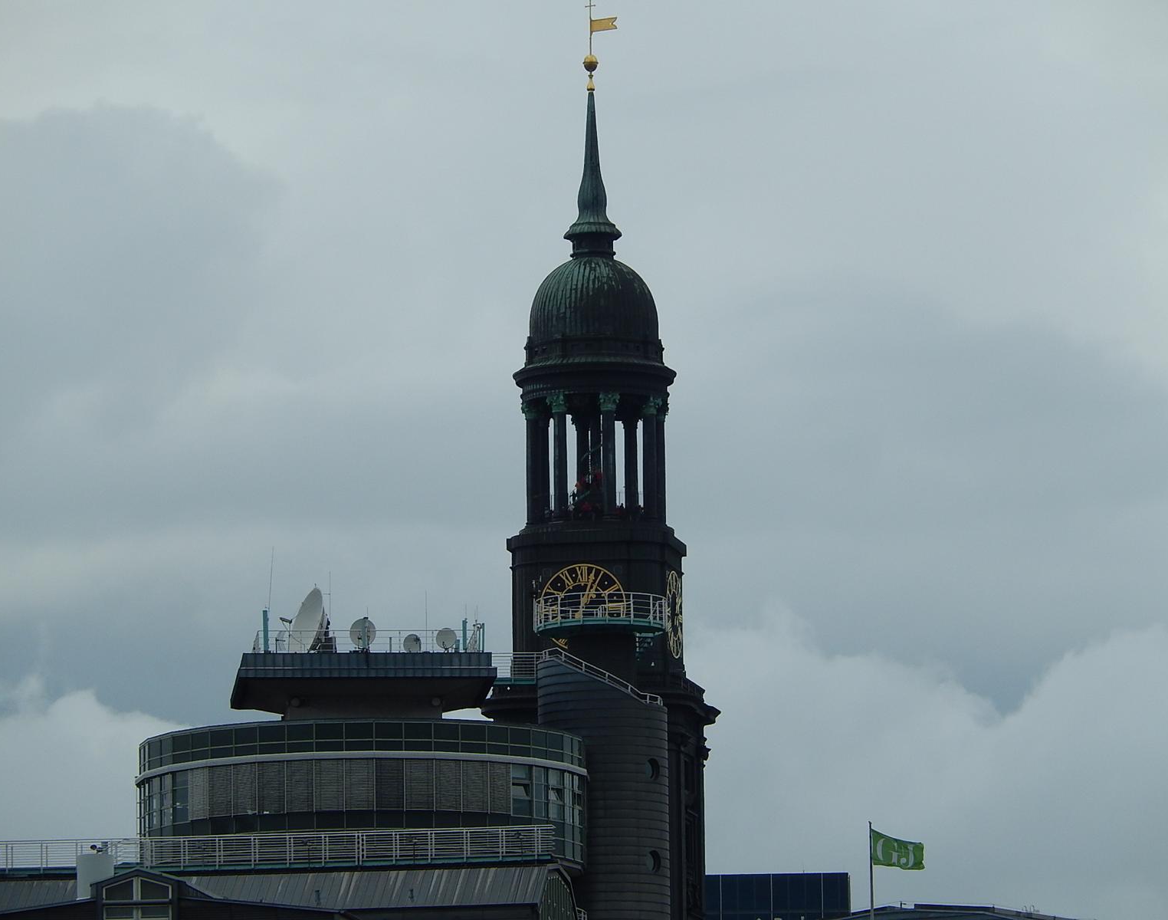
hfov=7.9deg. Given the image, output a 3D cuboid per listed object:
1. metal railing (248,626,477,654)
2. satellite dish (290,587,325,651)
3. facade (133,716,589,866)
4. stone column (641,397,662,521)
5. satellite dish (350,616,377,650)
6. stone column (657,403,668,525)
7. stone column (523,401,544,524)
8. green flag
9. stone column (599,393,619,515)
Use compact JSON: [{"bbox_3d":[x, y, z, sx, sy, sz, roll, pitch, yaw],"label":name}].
[{"bbox_3d":[-9.739,8.105,380.000,10.406,1.350,7.500,0,-8,-4],"label":"metal railing"},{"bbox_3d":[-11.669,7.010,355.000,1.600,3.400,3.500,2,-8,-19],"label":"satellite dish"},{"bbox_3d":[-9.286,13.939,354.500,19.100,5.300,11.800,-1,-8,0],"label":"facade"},{"bbox_3d":[6.299,-0.089,784.000,1.750,11.600,1.750,-1,-8,0],"label":"stone column"},{"bbox_3d":[-9.239,7.271,355.000,1.100,1.350,0.650,-2,-8,10],"label":"satellite dish"},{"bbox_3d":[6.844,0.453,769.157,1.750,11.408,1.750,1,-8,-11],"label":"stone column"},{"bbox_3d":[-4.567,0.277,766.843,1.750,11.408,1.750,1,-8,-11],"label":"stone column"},{"bbox_3d":[13.156,16.309,355.000,2.300,1.800,0.350,0,-8,-6],"label":"green flag"},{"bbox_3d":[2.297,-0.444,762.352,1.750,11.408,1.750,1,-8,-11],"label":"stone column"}]

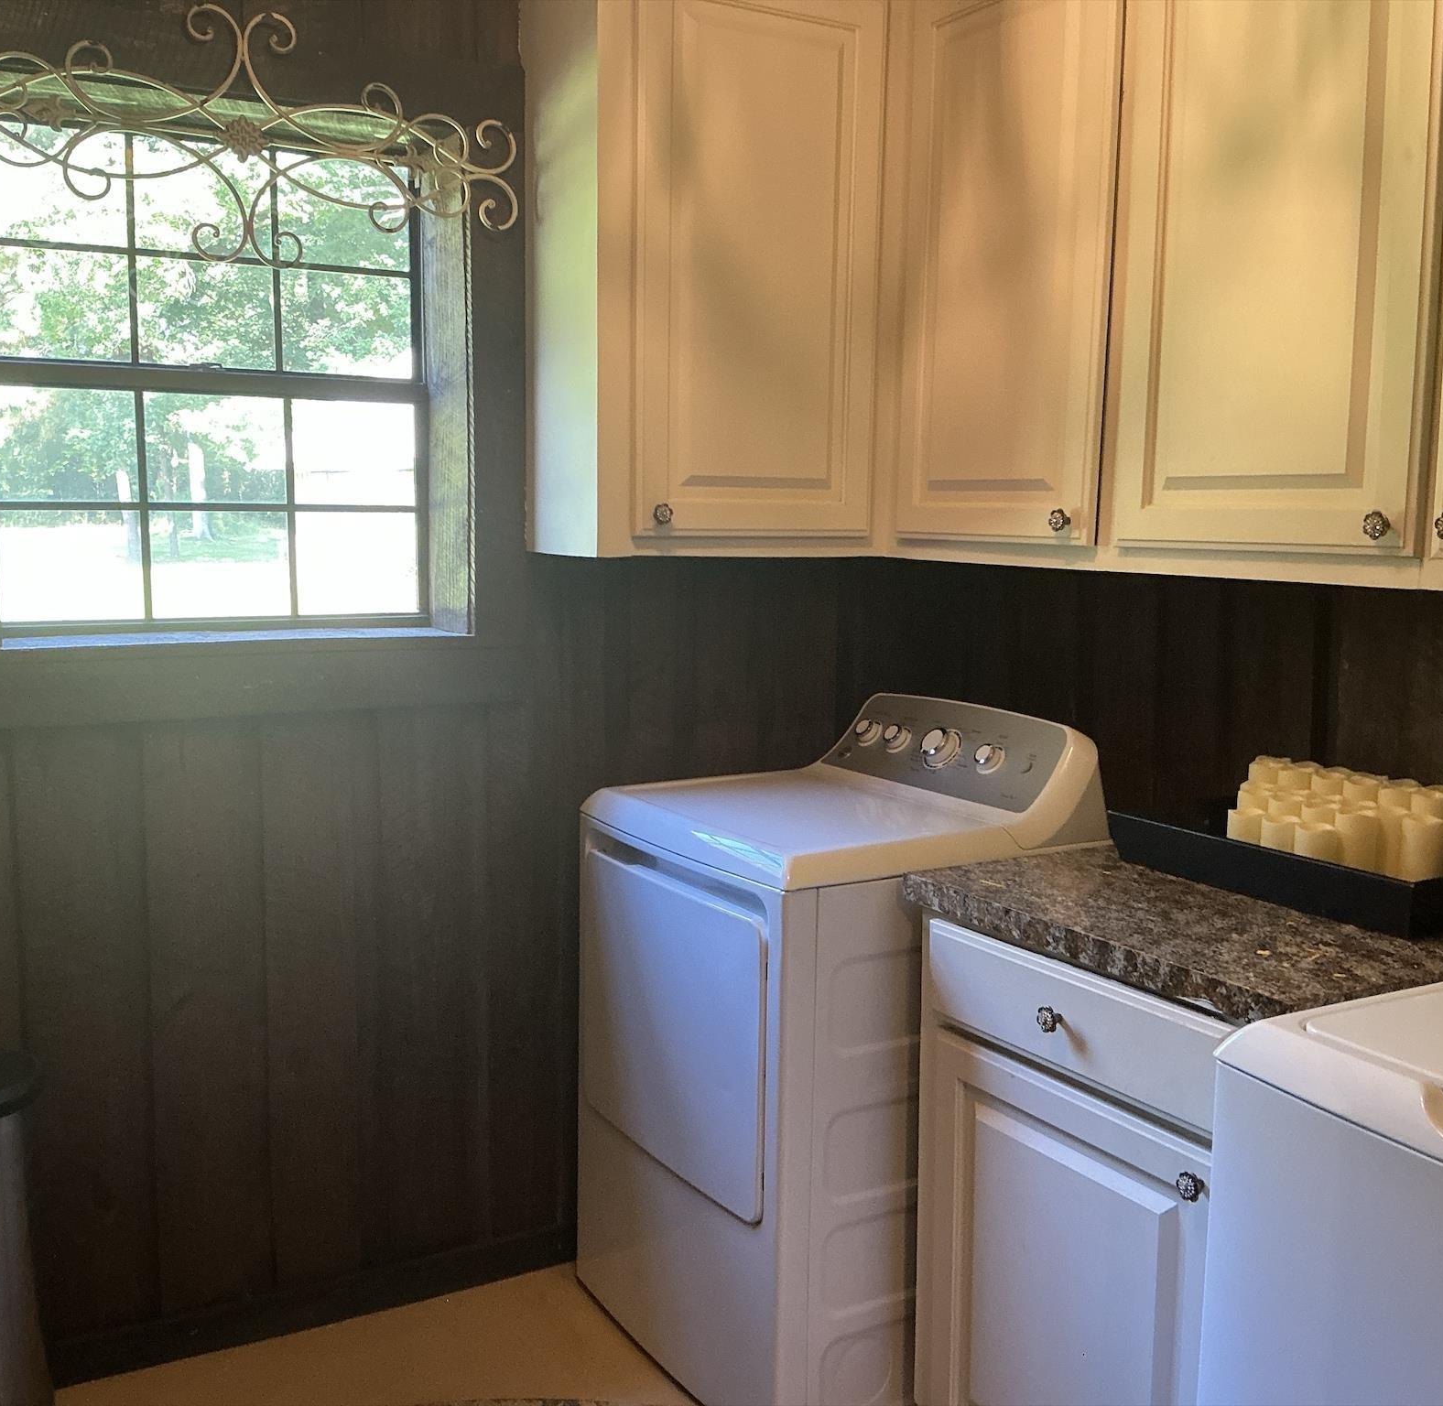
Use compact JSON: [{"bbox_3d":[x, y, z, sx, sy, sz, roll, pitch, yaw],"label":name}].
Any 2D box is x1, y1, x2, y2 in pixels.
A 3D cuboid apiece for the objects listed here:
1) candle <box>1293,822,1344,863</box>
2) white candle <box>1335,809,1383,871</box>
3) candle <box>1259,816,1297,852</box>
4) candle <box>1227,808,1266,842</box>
[{"bbox_3d":[0.803,0.215,2.056,0.057,0.098,0.057,-3,7,-29],"label":"candle"},{"bbox_3d":[0.853,0.208,2.038,0.057,0.117,0.057,-3,7,-29],"label":"white candle"},{"bbox_3d":[0.774,0.210,2.108,0.057,0.097,0.057,-3,7,-29],"label":"candle"},{"bbox_3d":[0.744,0.203,2.160,0.057,0.099,0.057,-3,7,-29],"label":"candle"}]

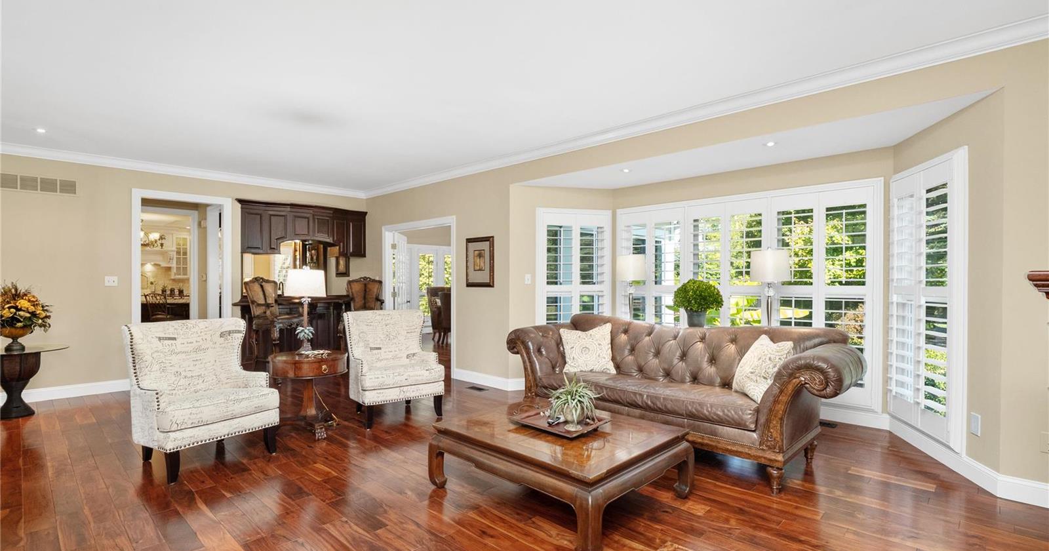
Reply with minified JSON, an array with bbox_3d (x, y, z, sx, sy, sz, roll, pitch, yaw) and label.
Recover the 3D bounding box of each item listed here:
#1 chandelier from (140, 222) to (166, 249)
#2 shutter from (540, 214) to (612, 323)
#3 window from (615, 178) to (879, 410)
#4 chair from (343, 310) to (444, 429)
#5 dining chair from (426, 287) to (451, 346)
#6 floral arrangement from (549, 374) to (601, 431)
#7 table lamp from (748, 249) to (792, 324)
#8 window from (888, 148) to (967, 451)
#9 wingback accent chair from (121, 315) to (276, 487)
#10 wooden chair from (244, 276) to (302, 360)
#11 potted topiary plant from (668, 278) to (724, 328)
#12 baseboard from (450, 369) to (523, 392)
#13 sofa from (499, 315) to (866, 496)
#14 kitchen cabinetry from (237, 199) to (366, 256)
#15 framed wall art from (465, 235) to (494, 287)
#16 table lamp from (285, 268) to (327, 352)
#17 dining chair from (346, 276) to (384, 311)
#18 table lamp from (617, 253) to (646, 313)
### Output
[{"bbox_3d":[-7.363,-0.778,8.900,0.750,0.650,0.750,1,-1,-44],"label":"chandelier"},{"bbox_3d":[0.620,0.195,5.603,0.960,2.001,0.100,0,0,-14],"label":"shutter"},{"bbox_3d":[2.139,0.192,4.949,2.641,2.060,0.110,-1,-1,42],"label":"window"},{"bbox_3d":[-1.278,0.855,4.549,0.750,0.955,0.810,0,0,-32],"label":"chair"},{"bbox_3d":[-1.676,0.797,9.496,0.680,1.130,0.620,-1,0,42],"label":"dining chair"},{"bbox_3d":[0.293,0.726,2.716,0.330,0.325,0.330,0,0,0],"label":"floral arrangement"},{"bbox_3d":[2.133,0.168,4.050,0.320,0.820,0.320,-1,-1,44],"label":"table lamp"},{"bbox_3d":[3.050,0.182,3.582,0.100,2.070,1.016,0,0,15],"label":"window"},{"bbox_3d":[-2.377,0.855,3.469,0.810,0.955,0.750,-1,0,38],"label":"wingback accent chair"},{"bbox_3d":[-3.126,0.687,5.820,0.580,1.330,0.620,0,-1,19],"label":"wooden chair"},{"bbox_3d":[1.577,0.270,4.276,0.480,0.530,0.480,-1,0,42],"label":"potted topiary plant"},{"bbox_3d":[-0.488,1.264,5.739,1.150,0.140,0.120,-1,0,42],"label":"baseboard"},{"bbox_3d":[1.122,0.866,3.838,2.620,0.920,0.990,-1,-1,44],"label":"sofa"},{"bbox_3d":[-3.100,-0.632,6.710,1.790,0.715,0.420,1,-1,-44],"label":"kitchen cabinetry"},{"bbox_3d":[-0.577,-0.161,5.785,0.515,0.615,0.040,-1,-1,43],"label":"framed wall art"},{"bbox_3d":[-1.948,0.310,4.150,0.340,0.765,0.340,1,-1,-44],"label":"table lamp"},{"bbox_3d":[-2.315,0.697,6.600,0.580,1.330,0.620,1,-1,-37],"label":"dining chair"},{"bbox_3d":[1.140,0.181,4.970,0.320,0.820,0.320,-1,-1,44],"label":"table lamp"}]

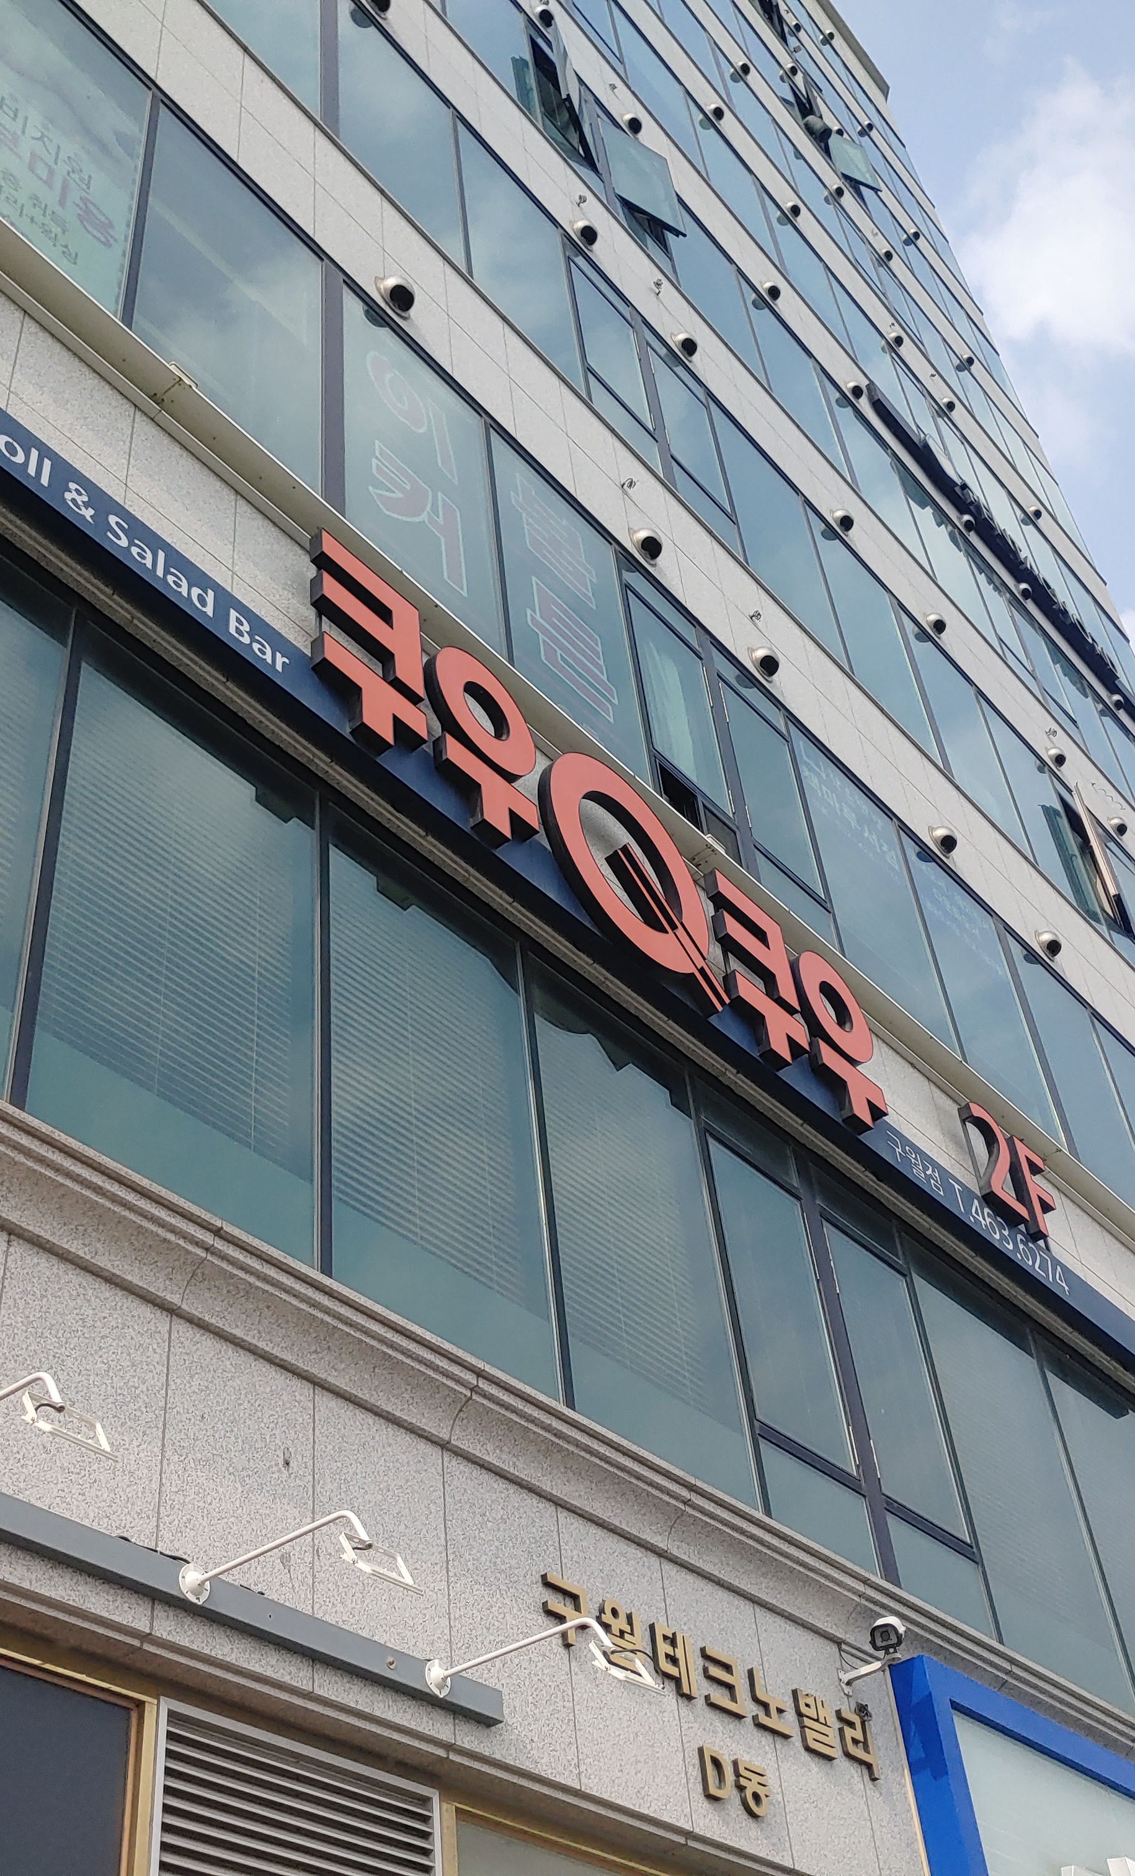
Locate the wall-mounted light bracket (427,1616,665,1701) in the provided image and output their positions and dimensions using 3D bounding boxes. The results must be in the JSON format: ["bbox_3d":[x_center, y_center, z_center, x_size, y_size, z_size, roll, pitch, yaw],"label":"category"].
[{"bbox_3d":[-0.088,1.807,4.664,0.610,0.273,0.289,-33,-50,25],"label":"wall-mounted light bracket"}]

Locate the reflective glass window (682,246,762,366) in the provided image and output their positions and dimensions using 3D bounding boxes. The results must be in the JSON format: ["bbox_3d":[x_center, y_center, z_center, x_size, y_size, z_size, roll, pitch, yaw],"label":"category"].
[{"bbox_3d":[1.343,-6.119,17.642,0.100,2.239,1.292,-32,-49,26],"label":"reflective glass window"}]

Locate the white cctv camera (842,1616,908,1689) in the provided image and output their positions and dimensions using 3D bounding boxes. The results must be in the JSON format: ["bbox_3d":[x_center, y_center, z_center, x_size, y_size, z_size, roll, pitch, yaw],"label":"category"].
[{"bbox_3d":[1.146,2.643,6.968,0.270,0.230,0.230,-23,-45,17],"label":"white cctv camera"}]

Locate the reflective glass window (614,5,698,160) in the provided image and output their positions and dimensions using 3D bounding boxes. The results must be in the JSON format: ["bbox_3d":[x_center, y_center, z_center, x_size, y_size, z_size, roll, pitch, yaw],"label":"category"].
[{"bbox_3d":[0.957,-9.275,20.496,0.100,2.302,1.278,-32,-49,26],"label":"reflective glass window"}]

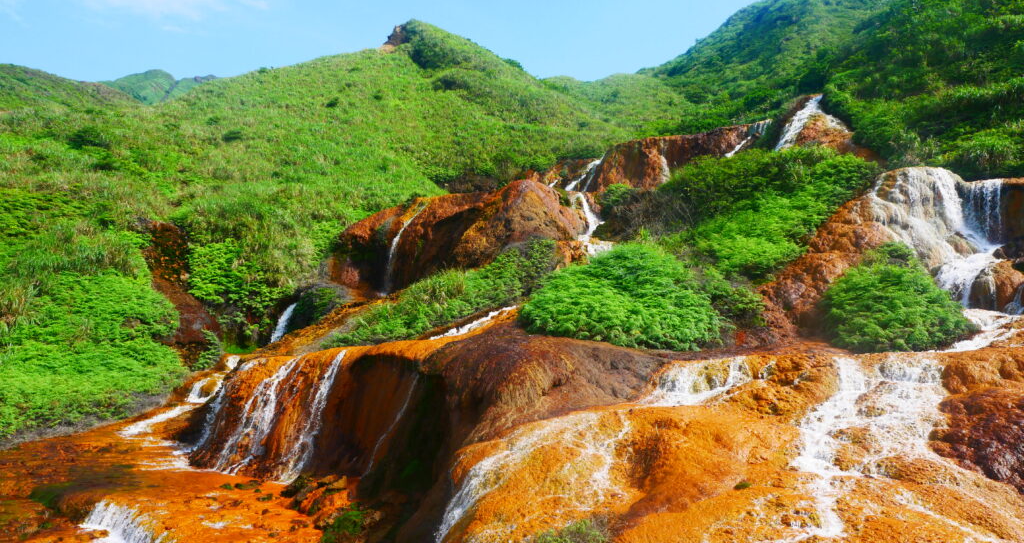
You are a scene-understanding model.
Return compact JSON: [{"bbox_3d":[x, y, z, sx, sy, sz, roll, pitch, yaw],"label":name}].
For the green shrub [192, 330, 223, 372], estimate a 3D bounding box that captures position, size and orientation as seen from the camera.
[{"bbox_3d":[-6.645,1.724,15.500,0.600,0.880,0.550,0,-2,0],"label":"green shrub"}]

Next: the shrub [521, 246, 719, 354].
[{"bbox_3d":[2.391,0.601,15.800,4.200,2.150,2.900,0,-2,0],"label":"shrub"}]

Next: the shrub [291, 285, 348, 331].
[{"bbox_3d":[-4.718,0.912,17.500,1.350,1.050,1.100,0,-2,0],"label":"shrub"}]

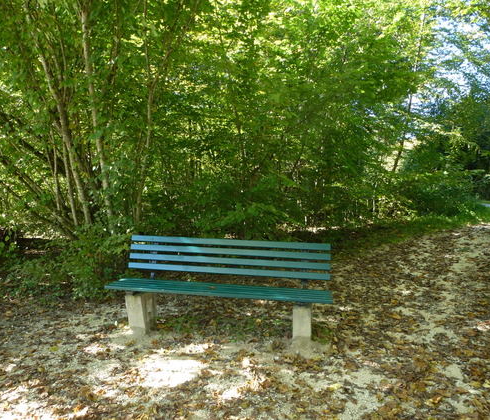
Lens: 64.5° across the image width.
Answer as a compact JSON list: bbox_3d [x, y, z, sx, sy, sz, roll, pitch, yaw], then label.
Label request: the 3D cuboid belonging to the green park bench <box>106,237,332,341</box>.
[{"bbox_3d":[-0.213,0.695,3.530,1.950,0.765,0.590,2,7,10],"label":"green park bench"}]

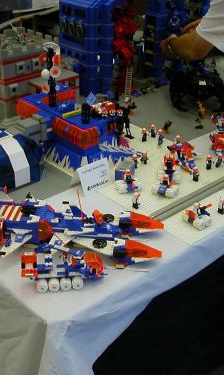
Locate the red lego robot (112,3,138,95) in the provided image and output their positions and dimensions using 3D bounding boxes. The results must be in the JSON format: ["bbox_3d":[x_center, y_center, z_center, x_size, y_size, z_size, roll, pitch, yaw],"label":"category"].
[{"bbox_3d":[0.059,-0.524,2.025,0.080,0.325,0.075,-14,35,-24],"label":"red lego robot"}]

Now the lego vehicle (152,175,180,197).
[{"bbox_3d":[0.147,-0.009,1.447,0.058,0.052,0.052,11,33,14],"label":"lego vehicle"}]

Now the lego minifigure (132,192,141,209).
[{"bbox_3d":[0.063,0.032,1.372,0.019,0.044,0.026,19,35,30],"label":"lego minifigure"}]

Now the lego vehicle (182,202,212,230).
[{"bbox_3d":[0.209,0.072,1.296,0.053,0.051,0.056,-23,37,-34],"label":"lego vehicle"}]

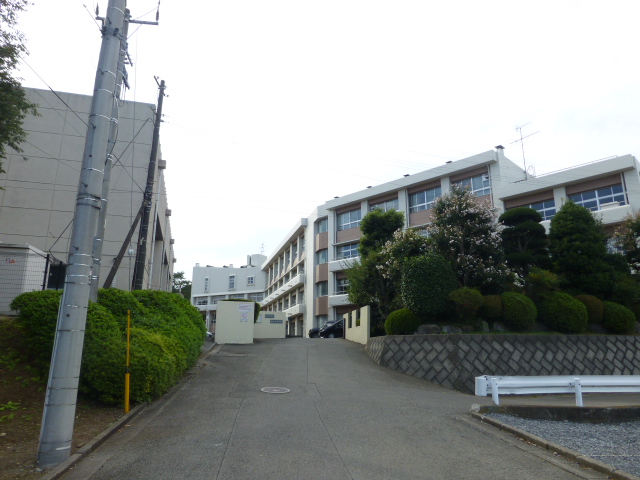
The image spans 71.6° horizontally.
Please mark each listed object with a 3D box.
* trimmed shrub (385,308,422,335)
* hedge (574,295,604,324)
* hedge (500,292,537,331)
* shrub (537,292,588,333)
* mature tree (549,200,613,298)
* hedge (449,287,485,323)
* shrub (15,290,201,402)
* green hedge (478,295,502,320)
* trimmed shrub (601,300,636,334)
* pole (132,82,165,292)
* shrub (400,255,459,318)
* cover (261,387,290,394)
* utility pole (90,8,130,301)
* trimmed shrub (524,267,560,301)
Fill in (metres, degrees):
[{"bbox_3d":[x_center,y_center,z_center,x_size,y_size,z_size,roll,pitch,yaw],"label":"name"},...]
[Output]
[{"bbox_3d":[2.840,2.772,15.000,1.200,0.880,1.150,0,-14,0],"label":"trimmed shrub"},{"bbox_3d":[10.187,2.623,16.866,1.100,1.100,1.100,4,-14,-14],"label":"hedge"},{"bbox_3d":[6.870,2.474,15.356,1.170,1.250,1.150,4,-14,-14],"label":"hedge"},{"bbox_3d":[8.012,2.402,14.600,1.550,1.250,1.500,0,-14,0],"label":"shrub"},{"bbox_3d":[11.462,0.715,19.388,2.500,5.140,2.500,4,-14,-14],"label":"mature tree"},{"bbox_3d":[5.217,2.368,15.800,1.220,1.250,1.200,0,-14,0],"label":"hedge"},{"bbox_3d":[-5.060,2.523,11.834,2.800,2.600,6.300,2,-14,-7],"label":"shrub"},{"bbox_3d":[6.259,2.467,16.100,1.150,1.000,1.150,0,-14,0],"label":"green hedge"},{"bbox_3d":[10.935,2.830,16.199,1.100,1.150,1.100,4,-14,-14],"label":"trimmed shrub"},{"bbox_3d":[-5.733,-1.081,14.869,0.250,9.670,0.250,0,-14,0],"label":"pole"},{"bbox_3d":[4.047,1.682,16.400,2.000,2.400,1.900,0,-14,0],"label":"shrub"},{"bbox_3d":[-0.981,3.360,9.845,0.660,0.050,0.660,2,-7,1],"label":"cover"},{"bbox_3d":[-5.803,-1.925,12.090,0.330,10.300,0.330,0,-14,0],"label":"utility pole"},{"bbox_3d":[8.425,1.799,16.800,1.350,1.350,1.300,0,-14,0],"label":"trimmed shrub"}]

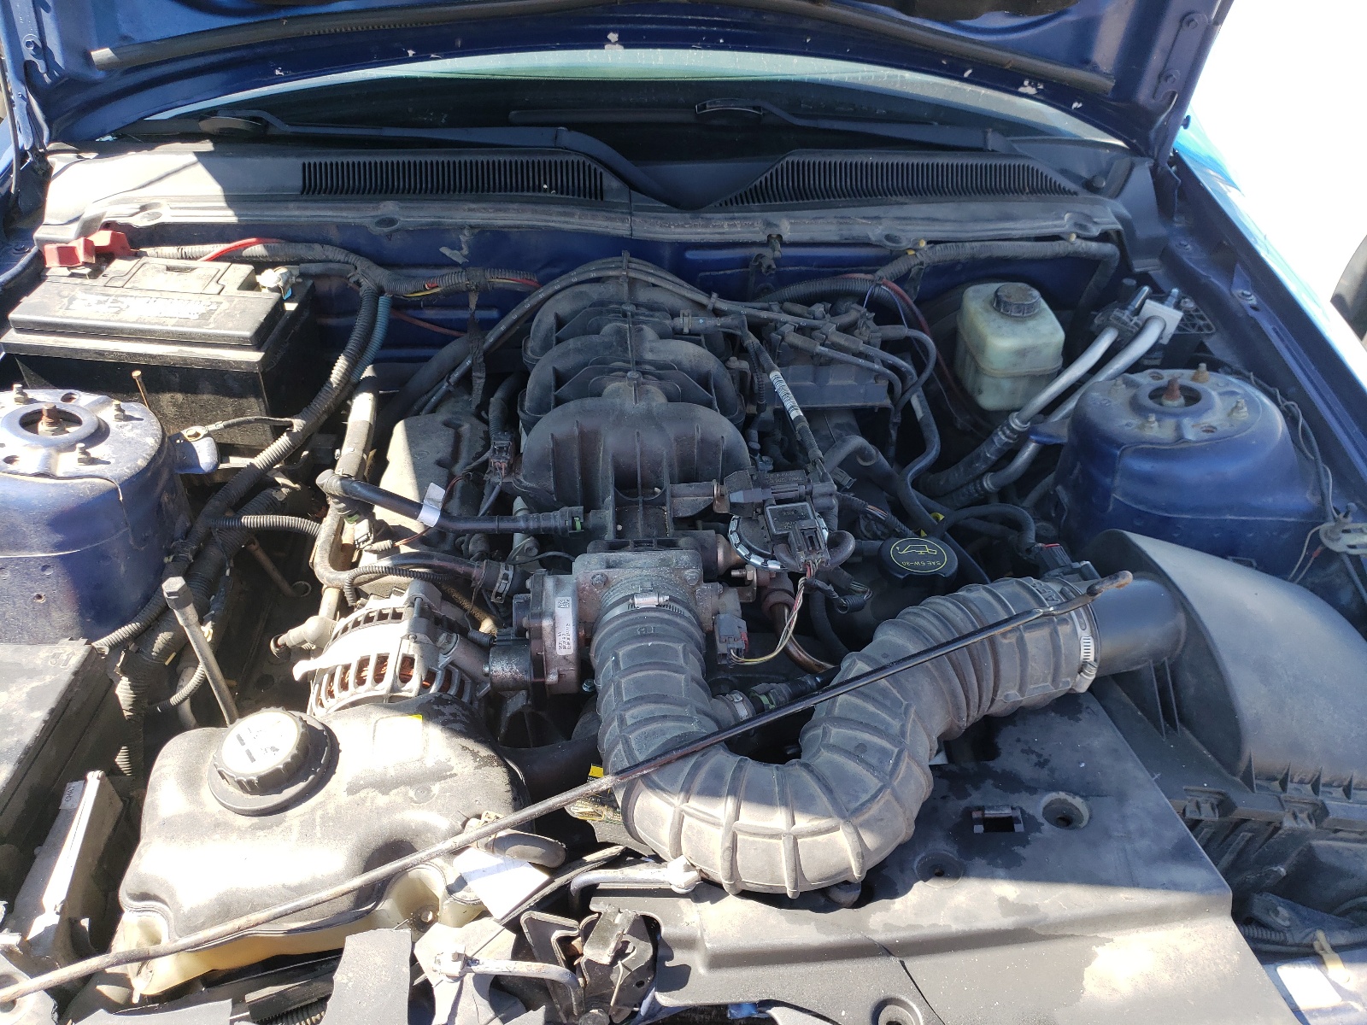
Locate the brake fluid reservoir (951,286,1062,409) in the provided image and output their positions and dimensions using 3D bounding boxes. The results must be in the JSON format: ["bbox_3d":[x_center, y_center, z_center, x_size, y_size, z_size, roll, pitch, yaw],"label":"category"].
[{"bbox_3d":[0.376,-0.202,1.200,0.090,0.104,0.122,-6,41,-1],"label":"brake fluid reservoir"}]

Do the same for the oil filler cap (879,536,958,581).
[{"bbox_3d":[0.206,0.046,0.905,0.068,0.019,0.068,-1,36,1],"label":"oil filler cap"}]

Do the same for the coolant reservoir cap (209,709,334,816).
[{"bbox_3d":[-0.311,0.181,0.769,0.087,0.032,0.087,-2,41,-5],"label":"coolant reservoir cap"}]

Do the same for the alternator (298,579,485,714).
[{"bbox_3d":[-0.240,0.165,0.891,0.158,0.150,0.165,-2,41,-5],"label":"alternator"}]

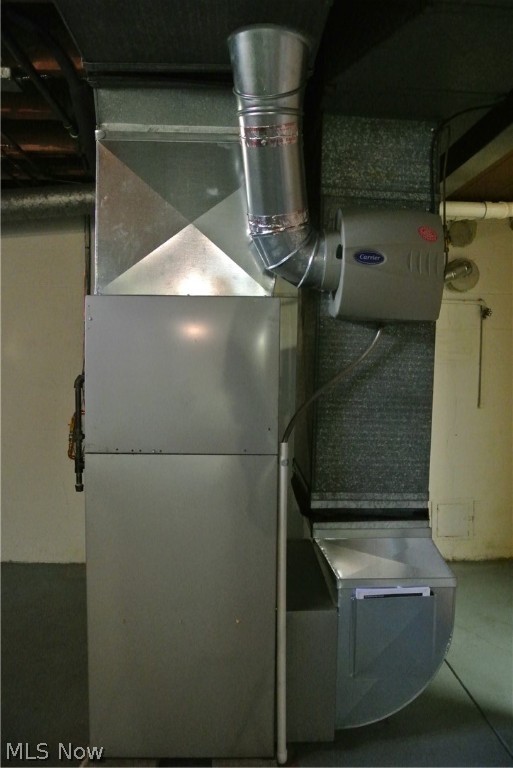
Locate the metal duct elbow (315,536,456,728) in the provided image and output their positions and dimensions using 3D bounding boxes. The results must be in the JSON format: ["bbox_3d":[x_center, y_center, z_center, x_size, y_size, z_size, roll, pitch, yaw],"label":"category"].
[{"bbox_3d":[0.394,0.756,2.012,0.375,0.515,0.620,0,3,-2],"label":"metal duct elbow"}]

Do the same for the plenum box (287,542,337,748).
[{"bbox_3d":[0.135,0.852,2.028,0.187,0.412,0.630,0,3,-2],"label":"plenum box"}]

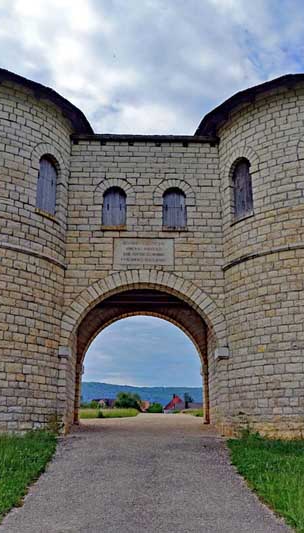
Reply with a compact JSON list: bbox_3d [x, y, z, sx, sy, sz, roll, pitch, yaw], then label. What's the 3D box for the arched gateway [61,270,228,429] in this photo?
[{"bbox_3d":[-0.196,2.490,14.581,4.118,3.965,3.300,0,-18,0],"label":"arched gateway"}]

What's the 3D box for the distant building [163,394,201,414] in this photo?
[{"bbox_3d":[10.929,48.150,184.970,13.200,7.000,10.000,0,-18,0],"label":"distant building"}]

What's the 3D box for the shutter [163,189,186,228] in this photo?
[{"bbox_3d":[0.611,-1.509,14.268,0.610,1.155,0.120,0,-18,0],"label":"shutter"}]

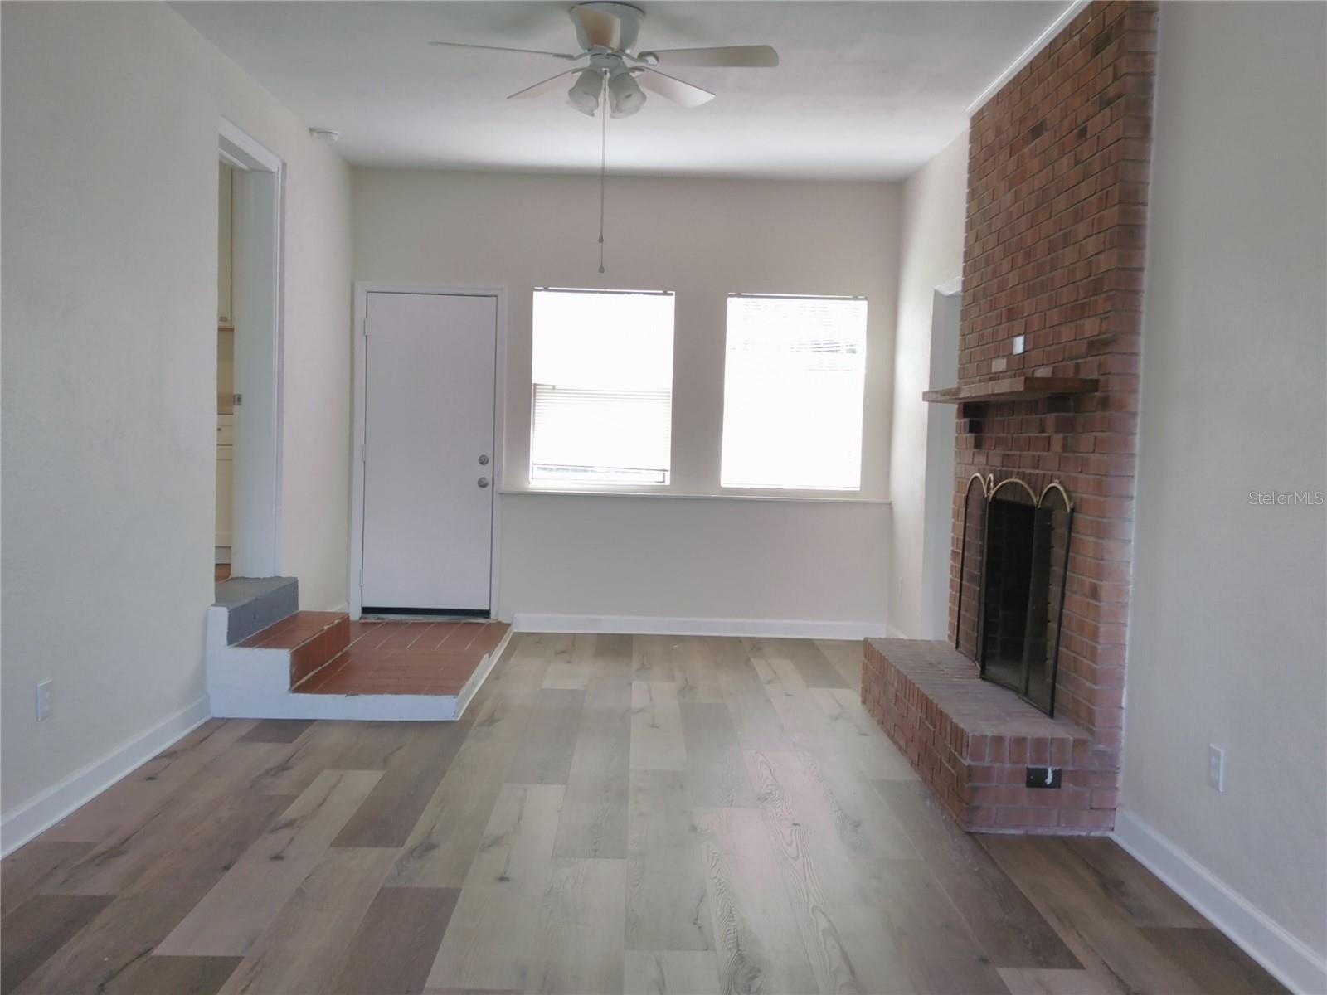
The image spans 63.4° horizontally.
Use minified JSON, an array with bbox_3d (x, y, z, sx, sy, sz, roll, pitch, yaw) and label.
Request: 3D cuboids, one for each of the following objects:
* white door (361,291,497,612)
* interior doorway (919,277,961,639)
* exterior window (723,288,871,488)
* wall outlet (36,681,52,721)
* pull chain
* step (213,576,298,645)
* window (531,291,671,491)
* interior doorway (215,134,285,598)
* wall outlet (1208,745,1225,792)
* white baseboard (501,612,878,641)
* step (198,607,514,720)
[{"bbox_3d":[-1.487,-0.263,6.846,0.820,2.032,0.050,1,4,-1],"label":"white door"},{"bbox_3d":[1.540,-0.074,5.658,0.100,2.156,0.794,1,4,-1],"label":"interior doorway"},{"bbox_3d":[0.836,-0.671,6.892,0.891,1.224,0.100,1,4,-1],"label":"exterior window"},{"bbox_3d":[-1.964,0.646,3.418,0.010,0.116,0.074,1,4,-1],"label":"wall outlet"},{"bbox_3d":[-0.227,-1.201,4.062,0.030,0.699,0.030,1,4,-1],"label":"pull chain"},{"bbox_3d":[-2.086,0.542,5.204,0.327,0.178,0.945,1,4,-1],"label":"step"},{"bbox_3d":[-0.388,-0.699,6.864,0.892,1.228,0.100,1,4,-1],"label":"window"},{"bbox_3d":[-2.061,-0.617,5.099,0.210,2.128,0.892,1,4,-1],"label":"interior doorway"},{"bbox_3d":[1.532,0.754,2.981,0.010,0.115,0.072,1,4,-1],"label":"wall outlet"},{"bbox_3d":[0.245,0.838,6.922,2.398,0.112,0.016,1,4,-1],"label":"white baseboard"},{"bbox_3d":[-1.473,0.675,5.812,1.088,0.485,2.139,1,4,-1],"label":"step"}]

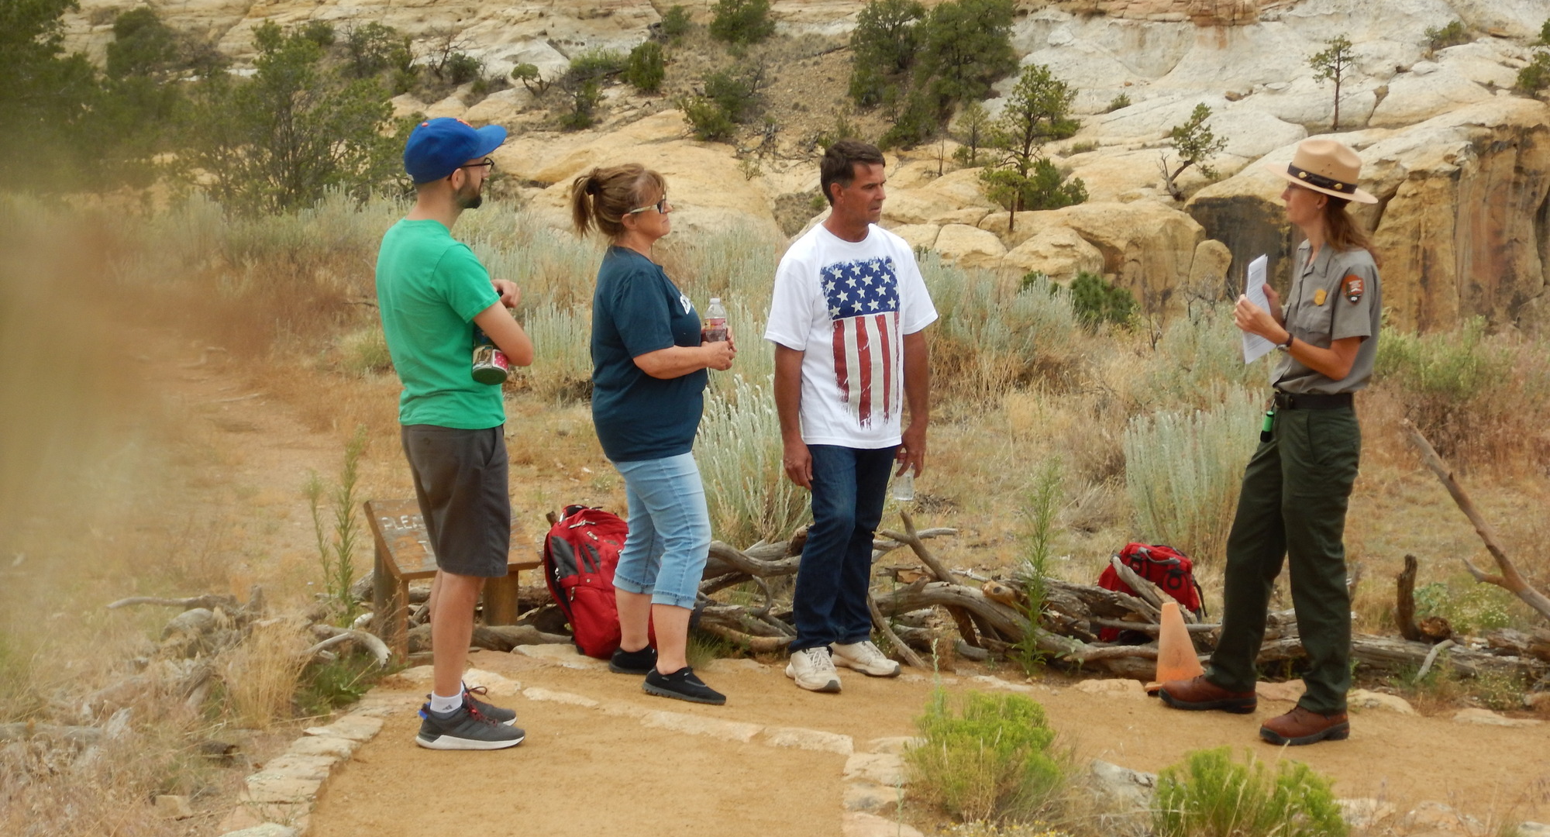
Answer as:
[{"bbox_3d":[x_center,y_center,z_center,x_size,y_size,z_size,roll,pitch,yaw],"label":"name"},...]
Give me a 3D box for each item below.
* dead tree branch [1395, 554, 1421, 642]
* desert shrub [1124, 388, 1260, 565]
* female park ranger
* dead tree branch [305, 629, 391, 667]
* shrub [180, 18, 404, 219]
[{"bbox_3d":[2.141,0.608,10.900,0.085,0.295,0.090,0,4,0],"label":"dead tree branch"},{"bbox_3d":[1.811,0.243,13.600,0.680,0.750,0.620,0,5,0],"label":"desert shrub"},{"bbox_3d":[1.480,0.049,9.600,0.520,1.770,0.560,-2,5,-28],"label":"female park ranger"},{"bbox_3d":[-1.446,0.779,10.950,0.290,0.130,0.180,0,5,0],"label":"dead tree branch"},{"bbox_3d":[-5.659,-3.518,38.000,2.400,2.300,2.200,0,5,0],"label":"shrub"}]

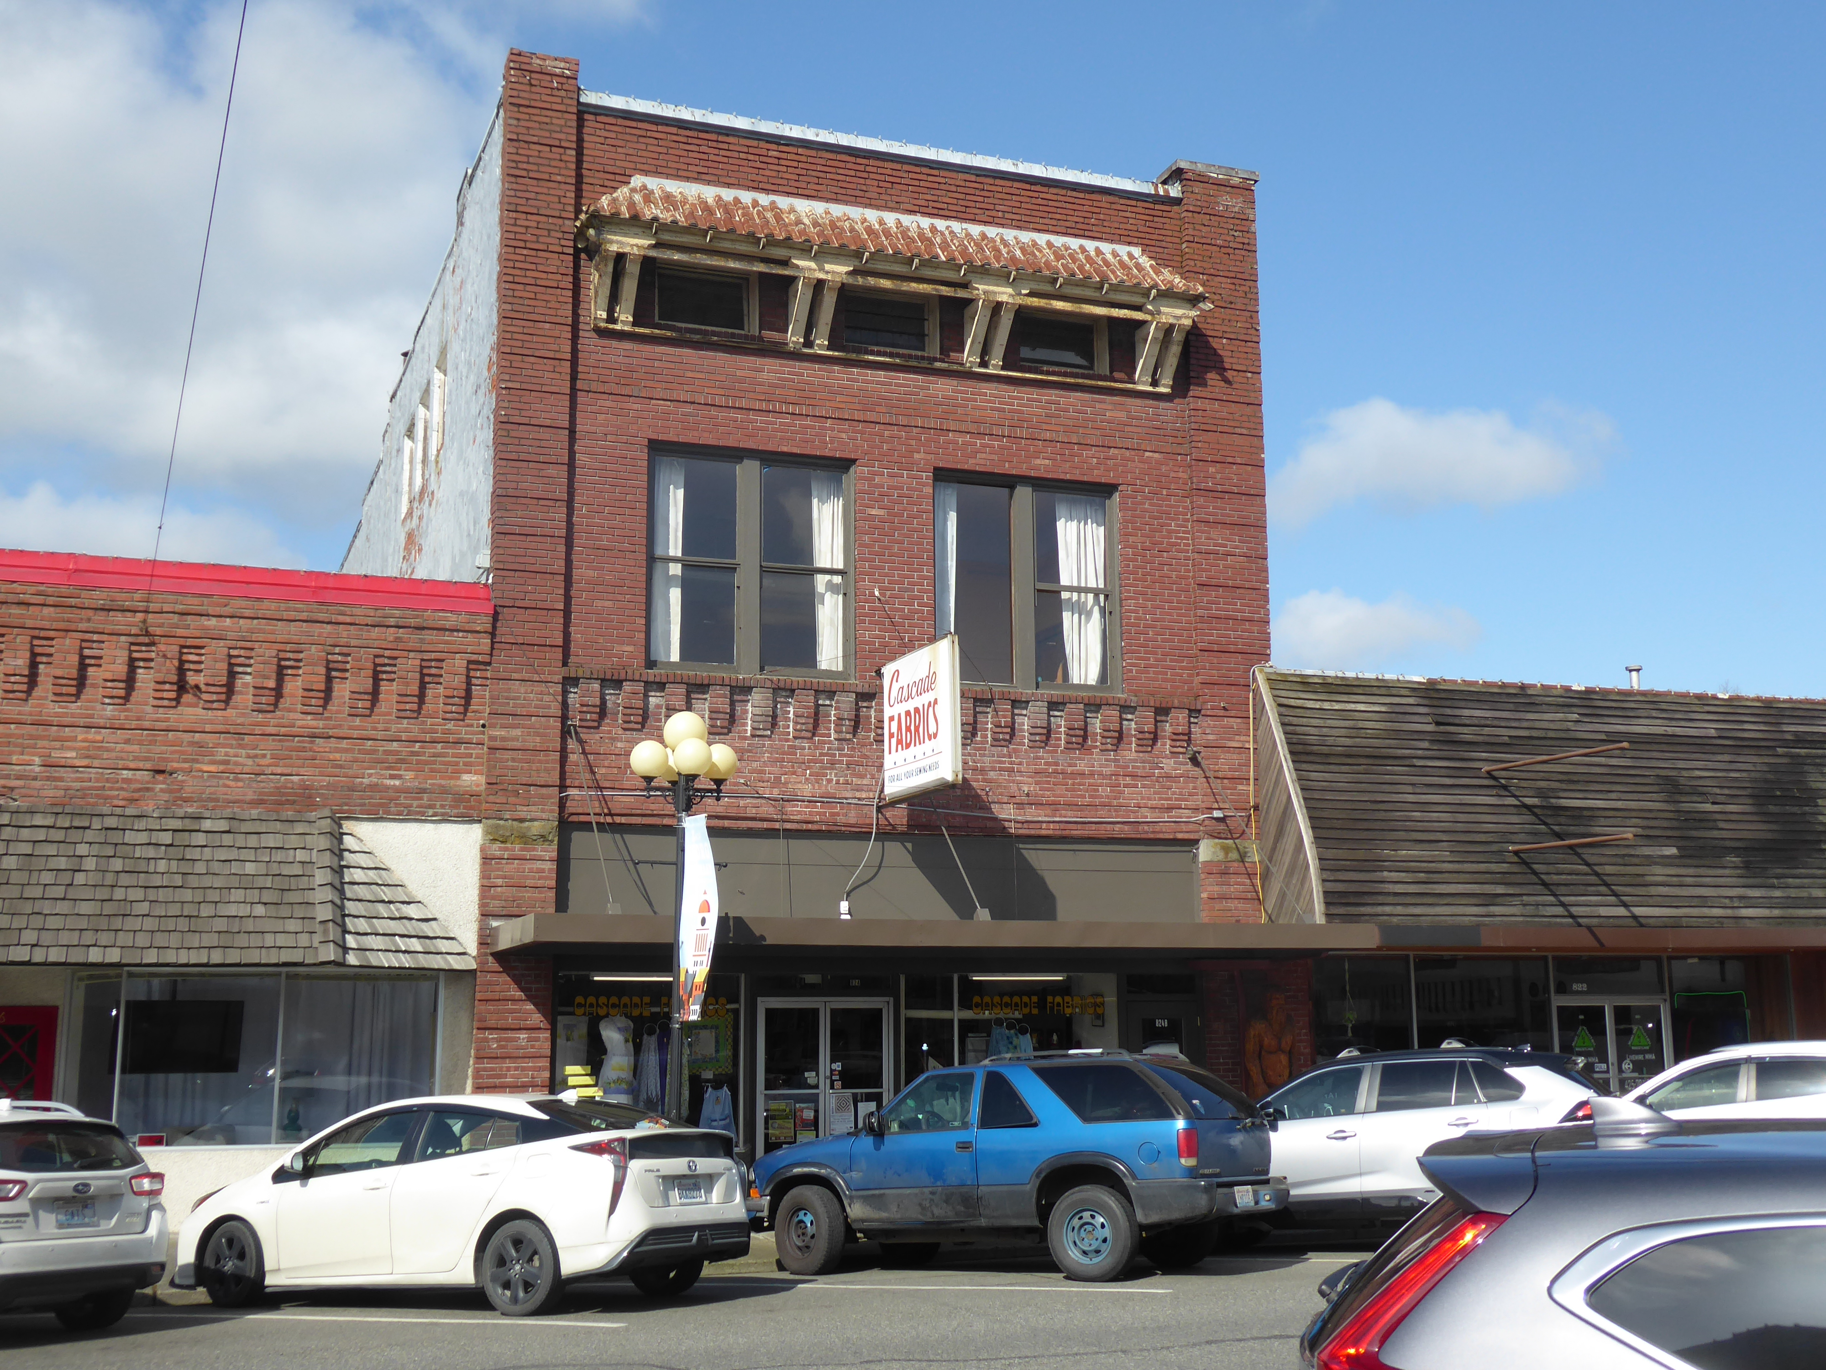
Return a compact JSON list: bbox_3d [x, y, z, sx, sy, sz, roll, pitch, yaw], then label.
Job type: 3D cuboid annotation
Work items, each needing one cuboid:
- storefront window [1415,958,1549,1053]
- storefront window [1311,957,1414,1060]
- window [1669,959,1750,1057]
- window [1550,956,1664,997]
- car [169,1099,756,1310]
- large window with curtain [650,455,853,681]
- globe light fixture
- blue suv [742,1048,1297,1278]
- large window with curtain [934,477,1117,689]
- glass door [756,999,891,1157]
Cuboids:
[{"bbox_3d":[6.761,4.205,24.264,1.987,1.999,0.100,3,-9,-21],"label":"storefront window"},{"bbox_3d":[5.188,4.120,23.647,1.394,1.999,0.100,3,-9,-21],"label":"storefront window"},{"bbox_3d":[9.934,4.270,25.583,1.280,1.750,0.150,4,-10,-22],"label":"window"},{"bbox_3d":[8.476,3.558,25.051,1.712,0.503,0.100,3,-9,-21],"label":"window"},{"bbox_3d":[-3.458,3.827,15.315,4.550,1.475,1.790,-8,-14,28],"label":"car"},{"bbox_3d":[-1.705,-1.279,21.566,2.250,2.344,0.200,4,-10,-22],"label":"large window with curtain"},{"bbox_3d":[-2.003,2.551,17.946,0.950,4.700,0.950,4,-10,-22],"label":"globe light fixture"},{"bbox_3d":[0.755,3.940,16.929,4.450,1.700,1.760,-7,-12,28],"label":"blue suv"},{"bbox_3d":[1.279,-1.151,22.508,2.257,2.300,0.150,3,-9,-21],"label":"large window with curtain"},{"bbox_3d":[-0.921,4.341,21.817,1.518,2.017,0.100,3,-9,-21],"label":"glass door"}]

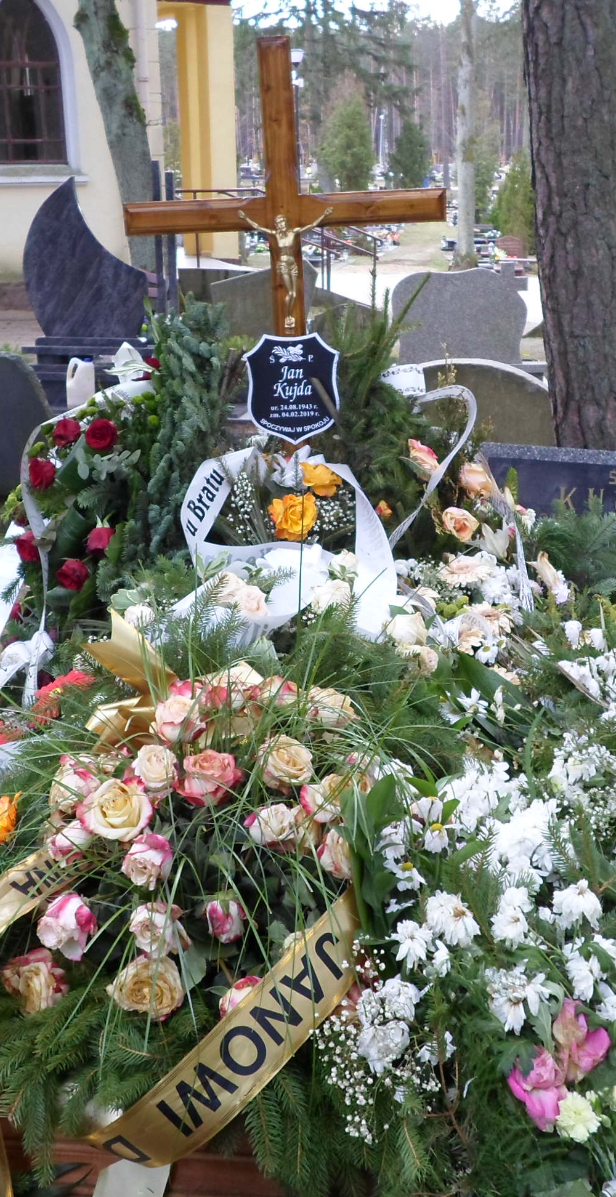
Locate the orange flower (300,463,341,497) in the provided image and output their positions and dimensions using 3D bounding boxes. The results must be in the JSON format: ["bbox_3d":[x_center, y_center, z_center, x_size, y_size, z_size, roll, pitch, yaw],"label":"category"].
[{"bbox_3d":[0.025,-0.244,2.550,0.080,0.060,0.075,3,59,-5],"label":"orange flower"}]

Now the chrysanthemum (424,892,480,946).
[{"bbox_3d":[0.159,0.353,1.370,0.060,0.060,0.045,5,-15,-16],"label":"chrysanthemum"}]

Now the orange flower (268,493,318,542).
[{"bbox_3d":[-0.029,-0.148,2.280,0.088,0.088,0.060,-4,-8,0],"label":"orange flower"}]

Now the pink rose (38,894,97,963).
[{"bbox_3d":[-0.258,0.350,1.330,0.065,0.065,0.064,-33,-10,35],"label":"pink rose"}]

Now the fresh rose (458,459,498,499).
[{"bbox_3d":[0.349,-0.246,2.550,0.077,0.072,0.080,13,66,34],"label":"fresh rose"}]

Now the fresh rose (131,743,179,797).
[{"bbox_3d":[-0.177,0.199,1.440,0.057,0.056,0.060,-4,53,-10],"label":"fresh rose"}]

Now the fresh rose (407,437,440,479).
[{"bbox_3d":[0.228,-0.276,2.450,0.068,0.068,0.068,-4,50,-11],"label":"fresh rose"}]

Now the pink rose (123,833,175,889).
[{"bbox_3d":[-0.176,0.288,1.370,0.058,0.060,0.058,2,12,8],"label":"pink rose"}]

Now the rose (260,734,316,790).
[{"bbox_3d":[-0.028,0.227,1.720,0.072,0.060,0.072,2,53,-2],"label":"rose"}]

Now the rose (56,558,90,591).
[{"bbox_3d":[-0.424,-0.043,2.250,0.060,0.060,0.055,-30,-15,-9],"label":"rose"}]

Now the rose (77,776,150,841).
[{"bbox_3d":[-0.207,0.228,1.340,0.079,0.055,0.076,-1,57,-3],"label":"rose"}]

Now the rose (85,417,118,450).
[{"bbox_3d":[-0.416,-0.331,2.500,0.068,0.068,0.055,0,-21,3],"label":"rose"}]

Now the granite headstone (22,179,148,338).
[{"bbox_3d":[-1.169,-1.794,6.574,0.640,0.820,0.090,3,19,10],"label":"granite headstone"}]

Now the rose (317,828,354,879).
[{"bbox_3d":[0.033,0.287,1.410,0.052,0.060,0.055,-6,-17,-14],"label":"rose"}]

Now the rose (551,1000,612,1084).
[{"bbox_3d":[0.279,0.452,1.270,0.065,0.070,0.065,-5,42,-14],"label":"rose"}]

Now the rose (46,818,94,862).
[{"bbox_3d":[-0.263,0.268,1.380,0.055,0.055,0.050,12,14,37],"label":"rose"}]

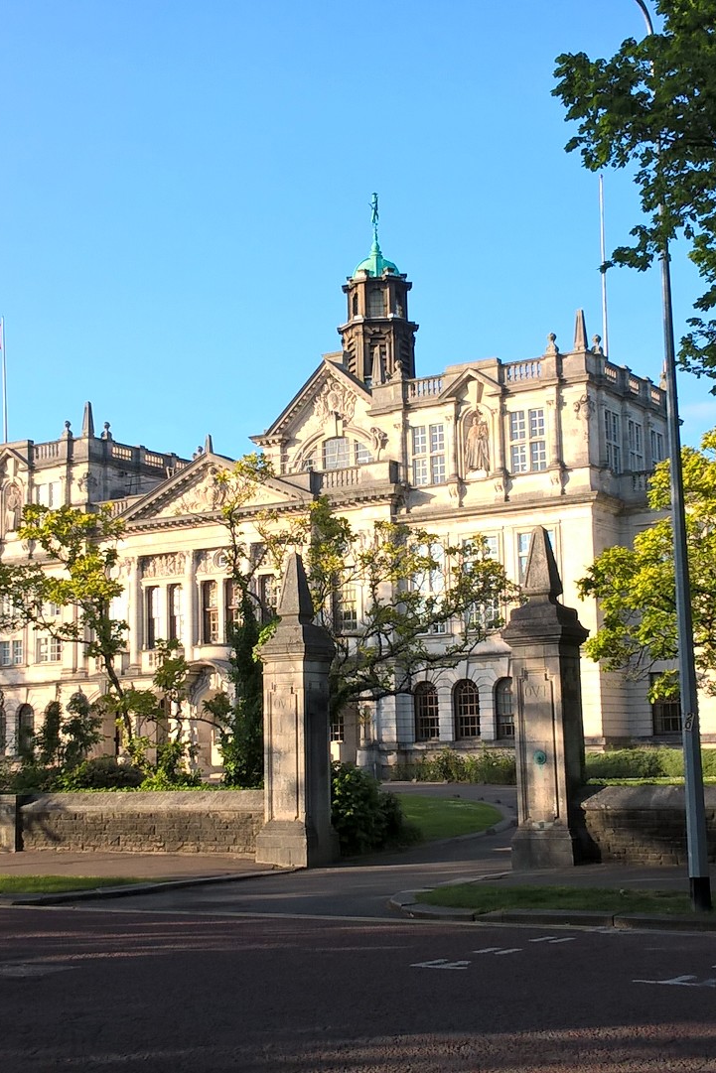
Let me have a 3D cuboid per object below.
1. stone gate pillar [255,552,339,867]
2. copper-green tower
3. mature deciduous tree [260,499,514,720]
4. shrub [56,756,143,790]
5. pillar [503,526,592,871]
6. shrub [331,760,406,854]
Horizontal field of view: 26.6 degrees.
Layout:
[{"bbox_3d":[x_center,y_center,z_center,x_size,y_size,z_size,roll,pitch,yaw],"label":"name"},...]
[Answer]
[{"bbox_3d":[-0.930,2.620,23.350,0.930,4.720,0.930,-6,-9,31],"label":"stone gate pillar"},{"bbox_3d":[1.319,-17.099,105.483,5.200,14.243,5.200,-6,-9,31],"label":"copper-green tower"},{"bbox_3d":[0.489,2.469,28.436,5.000,6.350,4.800,-6,-9,31],"label":"mature deciduous tree"},{"bbox_3d":[-5.379,5.389,31.574,1.950,1.700,1.900,-6,-9,31],"label":"shrub"},{"bbox_3d":[2.657,2.208,21.098,0.930,4.720,0.930,-6,-9,31],"label":"pillar"},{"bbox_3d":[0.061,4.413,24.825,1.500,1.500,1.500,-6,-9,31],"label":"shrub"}]

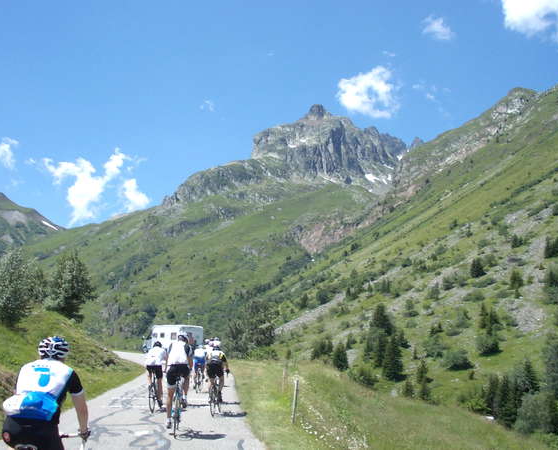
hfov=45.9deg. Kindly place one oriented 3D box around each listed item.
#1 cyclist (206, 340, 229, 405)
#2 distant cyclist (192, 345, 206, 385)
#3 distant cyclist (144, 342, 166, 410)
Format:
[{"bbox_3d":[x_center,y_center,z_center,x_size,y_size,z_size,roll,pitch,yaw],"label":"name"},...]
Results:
[{"bbox_3d":[-1.338,3.231,14.400,0.520,1.360,0.950,0,-11,2],"label":"cyclist"},{"bbox_3d":[-2.471,4.382,20.400,0.480,1.360,0.950,0,-11,-2],"label":"distant cyclist"},{"bbox_3d":[-2.776,3.427,14.950,0.500,1.500,0.950,0,-11,-2],"label":"distant cyclist"}]

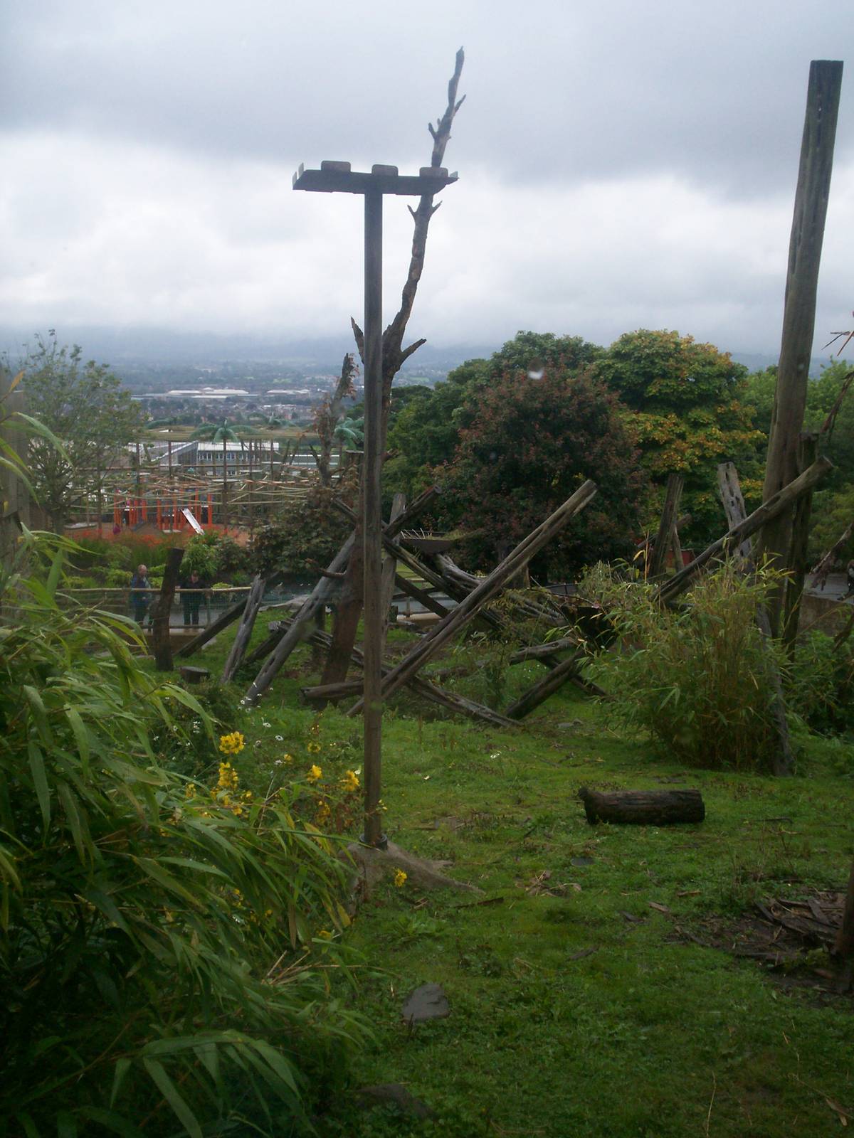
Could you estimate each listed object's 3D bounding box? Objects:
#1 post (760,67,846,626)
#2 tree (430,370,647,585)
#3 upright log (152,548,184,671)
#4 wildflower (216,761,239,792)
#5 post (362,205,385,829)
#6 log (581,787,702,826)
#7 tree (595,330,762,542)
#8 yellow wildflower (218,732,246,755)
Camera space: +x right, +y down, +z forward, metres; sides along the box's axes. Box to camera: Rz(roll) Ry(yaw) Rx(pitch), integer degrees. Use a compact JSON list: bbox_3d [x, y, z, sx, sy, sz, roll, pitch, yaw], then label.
[{"bbox_3d":[4.130,-1.936,13.170,0.380,7.019,0.380,2,11,0],"label":"post"},{"bbox_3d":[3.650,-2.975,38.113,6.800,6.977,6.400,0,11,0],"label":"tree"},{"bbox_3d":[-4.546,0.737,21.005,0.380,2.244,0.340,9,11,-2],"label":"upright log"},{"bbox_3d":[-1.045,1.090,6.212,0.110,0.155,0.110,0,11,0],"label":"wildflower"},{"bbox_3d":[-0.389,-0.259,8.704,0.125,4.891,0.125,0,11,0],"label":"post"},{"bbox_3d":[1.804,1.966,9.991,1.040,0.280,0.280,0,11,0],"label":"log"},{"bbox_3d":[9.329,-4.342,43.961,6.600,8.879,6.400,0,11,0],"label":"tree"},{"bbox_3d":[-1.016,0.910,6.178,0.135,0.125,0.130,0,11,0],"label":"yellow wildflower"}]

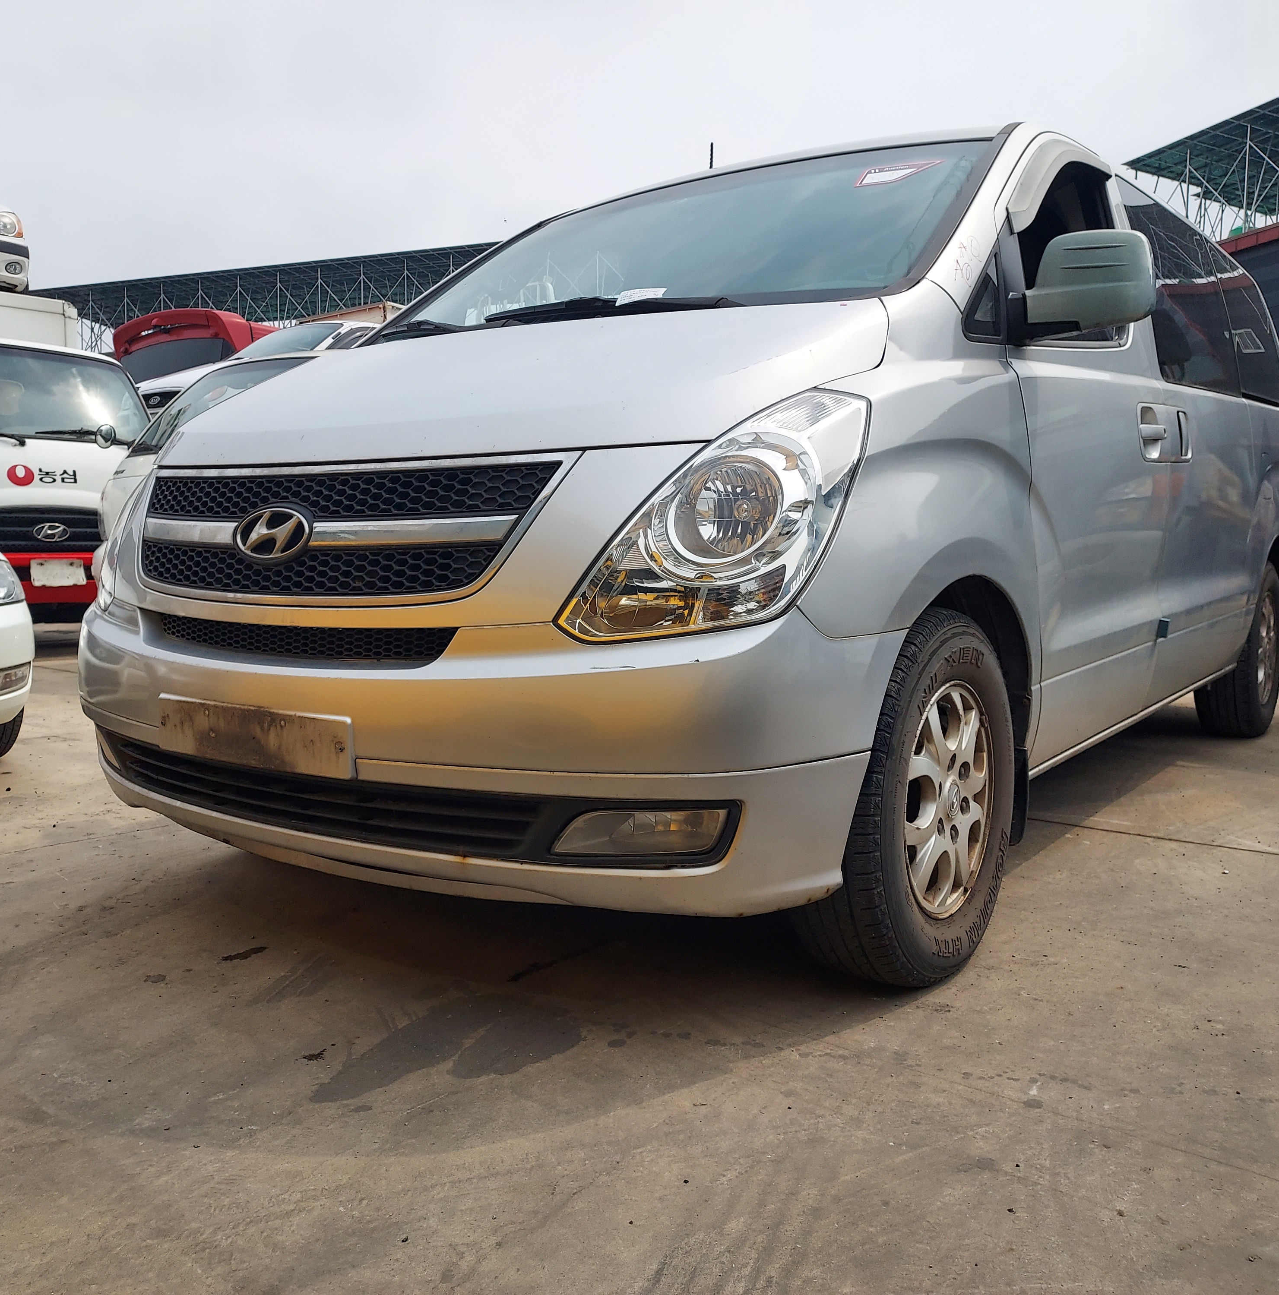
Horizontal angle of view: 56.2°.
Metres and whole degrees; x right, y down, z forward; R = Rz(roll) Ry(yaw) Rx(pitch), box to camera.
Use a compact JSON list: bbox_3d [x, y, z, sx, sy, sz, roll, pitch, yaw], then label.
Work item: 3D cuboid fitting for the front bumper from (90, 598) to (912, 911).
[{"bbox_3d":[-0.489,0.155,2.371,1.860,0.500,0.670,4,7,37],"label":"front bumper"}]

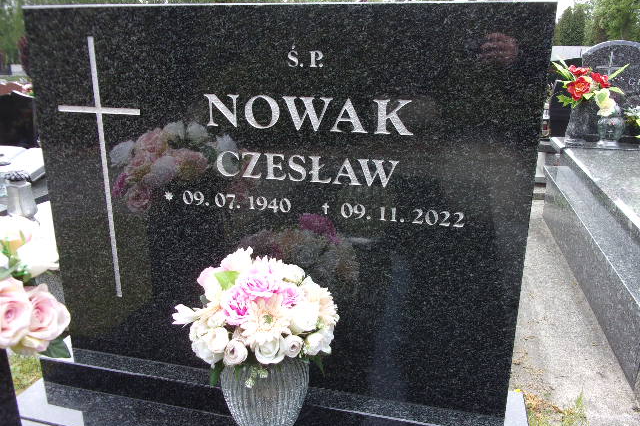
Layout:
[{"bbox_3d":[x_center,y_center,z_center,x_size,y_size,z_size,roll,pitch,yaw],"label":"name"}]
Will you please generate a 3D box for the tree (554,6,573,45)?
[{"bbox_3d":[17.358,-12.699,36.830,1.400,4.600,1.400,5,18,13],"label":"tree"}]

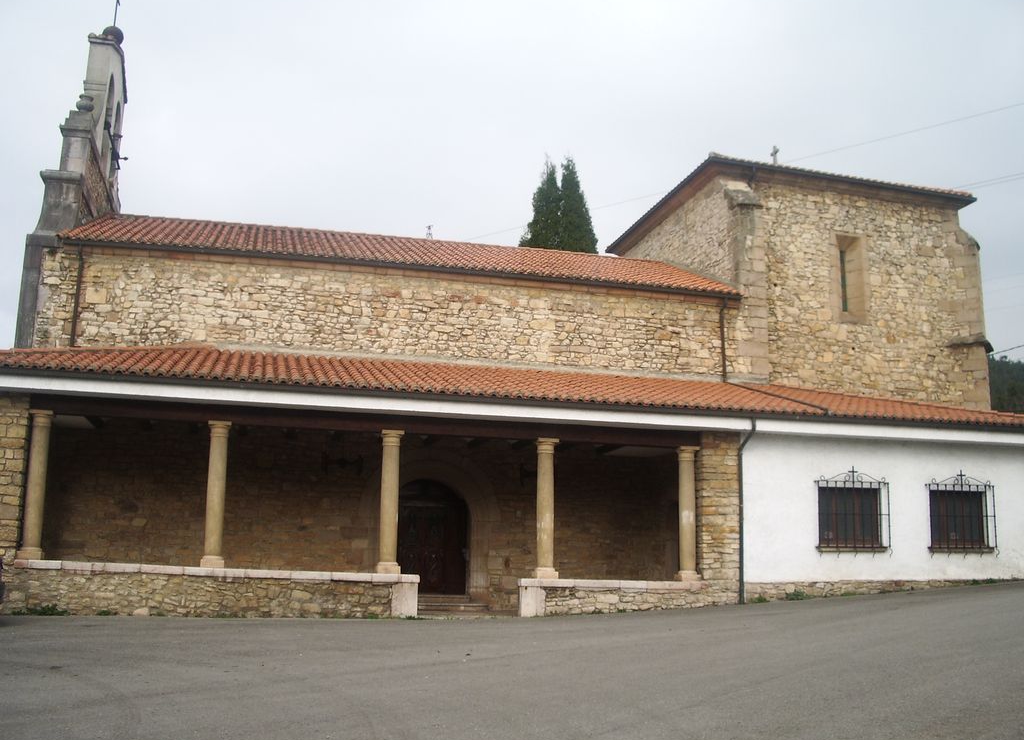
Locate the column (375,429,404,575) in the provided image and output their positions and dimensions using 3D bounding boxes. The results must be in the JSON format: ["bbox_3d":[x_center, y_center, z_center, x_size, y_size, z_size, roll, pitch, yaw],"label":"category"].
[{"bbox_3d":[-2.161,2.345,18.419,0.388,2.543,0.388,4,-10,-11],"label":"column"}]

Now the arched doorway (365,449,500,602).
[{"bbox_3d":[-1.757,3.399,22.704,2.899,3.285,0.510,4,-10,-11],"label":"arched doorway"}]

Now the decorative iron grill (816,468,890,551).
[{"bbox_3d":[6.555,2.684,19.934,1.455,1.567,0.224,4,-10,-11],"label":"decorative iron grill"}]

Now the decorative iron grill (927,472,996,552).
[{"bbox_3d":[8.820,2.808,20.377,1.426,1.574,0.224,4,-10,-11],"label":"decorative iron grill"}]

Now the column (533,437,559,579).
[{"bbox_3d":[0.627,2.520,18.960,0.388,2.553,0.388,4,-10,-11],"label":"column"}]

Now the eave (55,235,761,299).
[{"bbox_3d":[-2.077,-2.226,23.289,15.279,0.283,0.510,4,-10,-11],"label":"eave"}]

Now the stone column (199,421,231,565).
[{"bbox_3d":[-5.087,2.135,17.855,0.388,2.503,0.388,4,-10,-11],"label":"stone column"}]

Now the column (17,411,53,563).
[{"bbox_3d":[-7.943,1.915,17.308,0.388,2.471,0.388,4,-10,-11],"label":"column"}]

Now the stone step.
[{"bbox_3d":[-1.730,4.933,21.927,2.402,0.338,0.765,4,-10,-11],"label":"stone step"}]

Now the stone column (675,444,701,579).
[{"bbox_3d":[3.316,2.694,19.481,0.388,2.492,0.388,4,-10,-11],"label":"stone column"}]

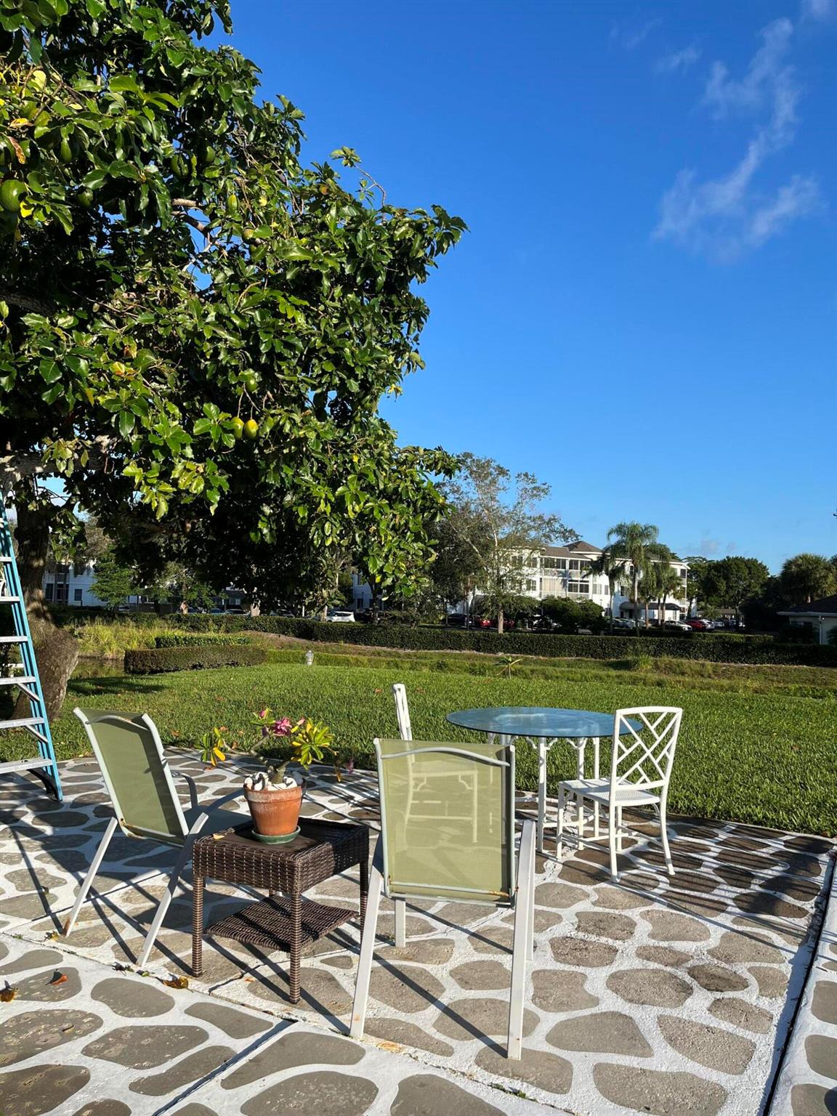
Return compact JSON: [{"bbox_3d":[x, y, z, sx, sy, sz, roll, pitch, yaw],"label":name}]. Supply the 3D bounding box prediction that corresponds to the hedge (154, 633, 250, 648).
[{"bbox_3d":[-7.828,3.081,29.879,3.700,0.680,0.850,3,-3,-37],"label":"hedge"}]

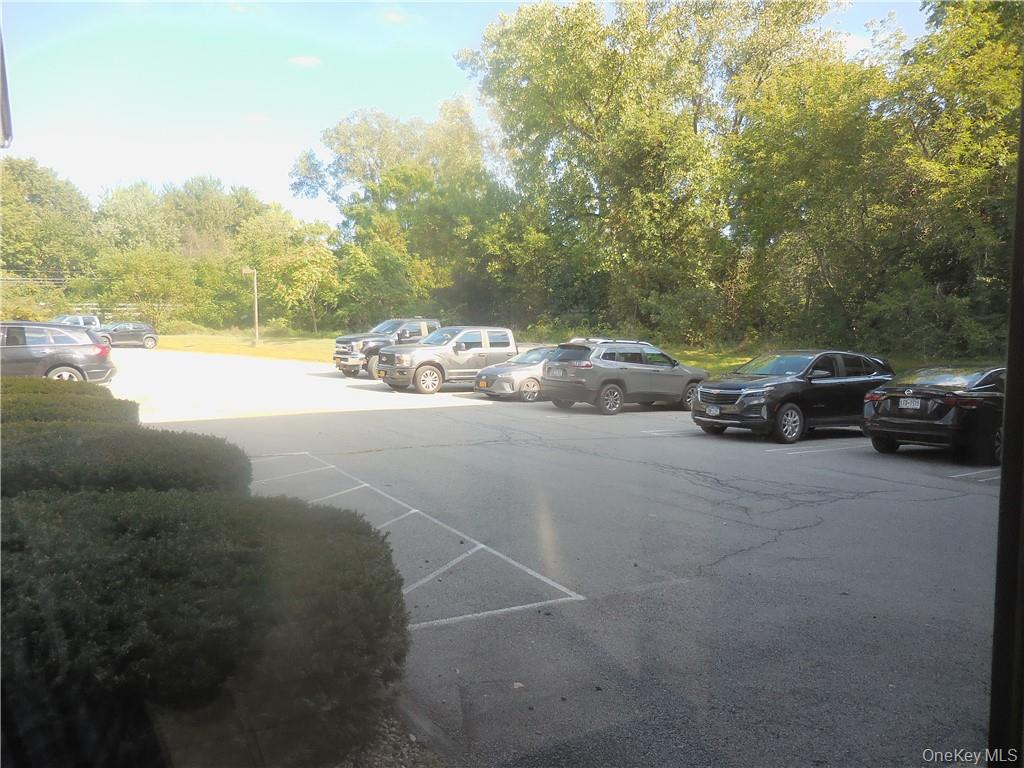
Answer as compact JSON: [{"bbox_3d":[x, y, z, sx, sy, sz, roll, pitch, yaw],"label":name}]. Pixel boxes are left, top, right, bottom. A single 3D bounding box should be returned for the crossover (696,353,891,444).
[{"bbox_3d":[5.581,0.151,14.608,4.650,1.660,1.843,-1,5,-35],"label":"crossover"}]

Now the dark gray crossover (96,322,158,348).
[{"bbox_3d":[-25.084,-3.119,47.898,4.350,1.600,1.800,-2,5,-40],"label":"dark gray crossover"}]

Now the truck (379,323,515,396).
[{"bbox_3d":[-1.182,-0.779,22.727,5.900,1.950,2.030,-1,5,-34],"label":"truck"}]

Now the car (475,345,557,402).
[{"bbox_3d":[1.083,-0.334,20.904,4.490,1.455,1.820,-1,5,-36],"label":"car"}]

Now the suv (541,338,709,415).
[{"bbox_3d":[2.862,-0.221,18.367,4.650,1.700,1.859,-1,5,-35],"label":"suv"}]

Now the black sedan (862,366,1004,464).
[{"bbox_3d":[7.852,0.467,12.627,4.640,1.446,1.816,-2,5,-39],"label":"black sedan"}]

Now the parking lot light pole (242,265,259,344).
[{"bbox_3d":[-20.972,-6.237,59.489,1.200,6.150,0.400,-1,5,-35],"label":"parking lot light pole"}]

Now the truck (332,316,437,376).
[{"bbox_3d":[-3.610,-1.280,27.811,6.100,2.070,2.030,-2,5,-38],"label":"truck"}]

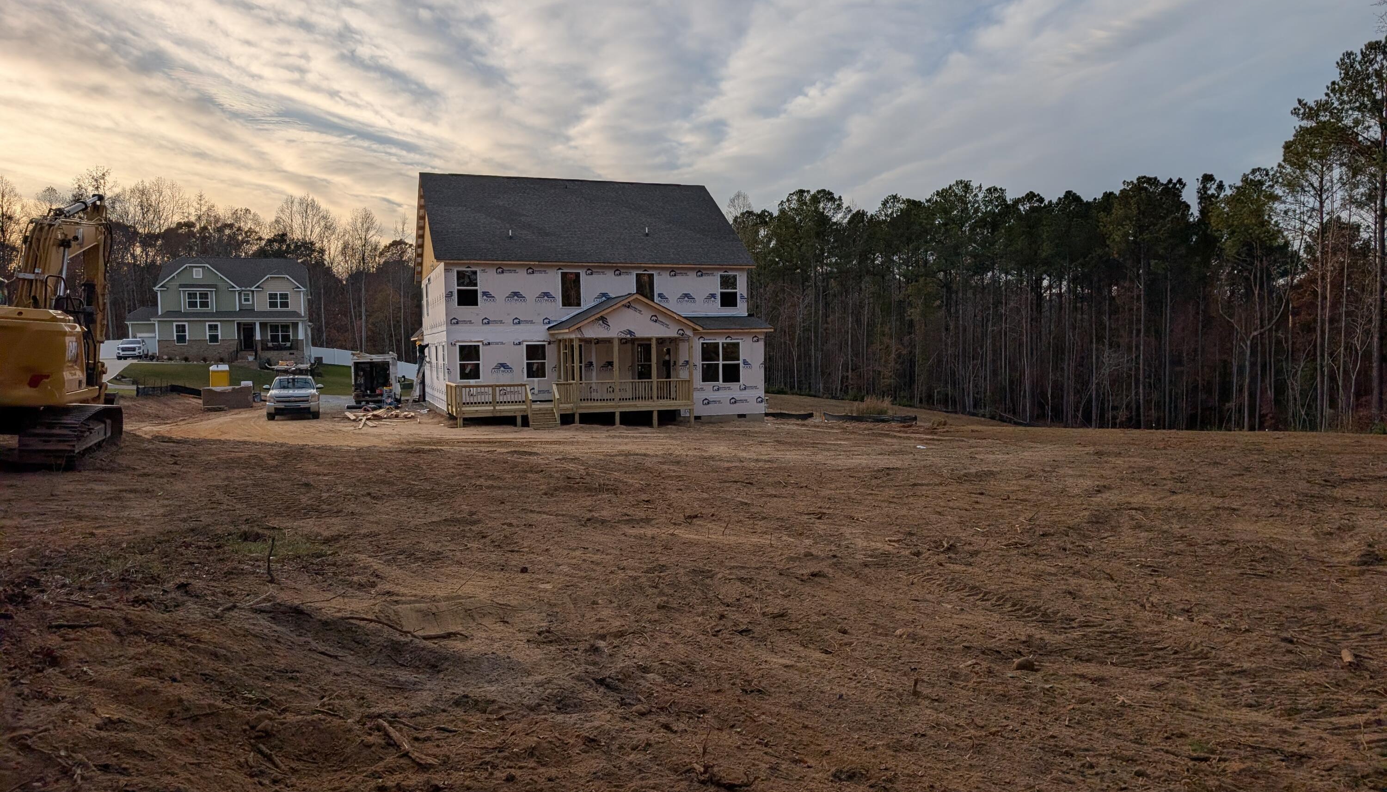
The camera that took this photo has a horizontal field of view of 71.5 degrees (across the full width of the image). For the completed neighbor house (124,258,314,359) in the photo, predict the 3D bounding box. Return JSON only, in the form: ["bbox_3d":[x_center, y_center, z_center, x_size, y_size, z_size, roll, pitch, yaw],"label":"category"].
[{"bbox_3d":[-45.889,-8.459,94.156,16.000,9.950,12.500,-2,3,-20],"label":"completed neighbor house"}]

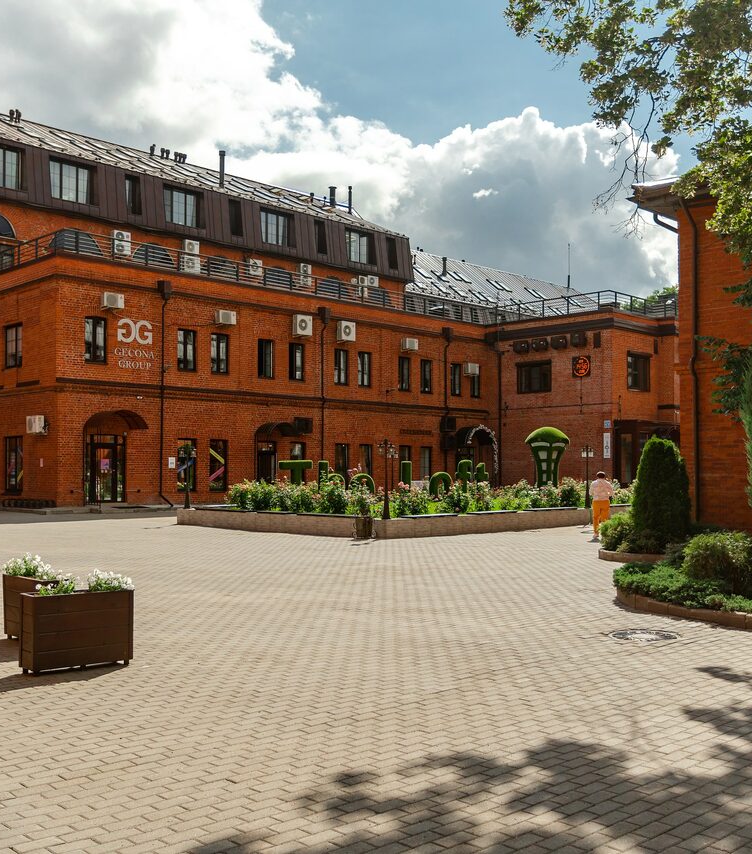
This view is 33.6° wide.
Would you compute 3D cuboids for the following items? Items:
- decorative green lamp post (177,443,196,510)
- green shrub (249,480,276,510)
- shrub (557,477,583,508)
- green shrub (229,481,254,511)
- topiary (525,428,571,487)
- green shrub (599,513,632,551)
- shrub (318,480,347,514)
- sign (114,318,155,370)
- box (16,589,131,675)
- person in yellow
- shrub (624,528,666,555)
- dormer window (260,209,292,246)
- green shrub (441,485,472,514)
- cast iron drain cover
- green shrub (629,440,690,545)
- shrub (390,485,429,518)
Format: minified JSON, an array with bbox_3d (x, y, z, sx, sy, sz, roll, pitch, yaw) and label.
[{"bbox_3d":[-5.471,1.431,35.972,0.580,1.950,0.550,0,-2,0],"label":"decorative green lamp post"},{"bbox_3d":[-3.146,1.927,34.500,0.850,0.900,0.850,0,-2,0],"label":"green shrub"},{"bbox_3d":[5.784,1.988,37.200,0.780,0.970,0.780,0,-2,0],"label":"shrub"},{"bbox_3d":[-3.836,1.982,35.500,0.750,0.900,0.750,0,-2,0],"label":"green shrub"},{"bbox_3d":[5.510,1.076,39.988,1.430,2.200,1.400,0,-2,0],"label":"topiary"},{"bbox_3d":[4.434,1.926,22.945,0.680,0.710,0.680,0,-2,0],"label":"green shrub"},{"bbox_3d":[-1.100,1.850,32.200,0.780,0.920,0.780,0,-2,0],"label":"shrub"},{"bbox_3d":[-8.516,-2.903,43.800,0.080,1.780,1.850,-2,-3,39],"label":"sign"},{"bbox_3d":[-2.347,1.602,9.807,0.840,0.600,0.270,2,-3,-40],"label":"box"},{"bbox_3d":[5.526,1.936,30.500,0.550,1.650,0.380,0,-2,6],"label":"person in yellow"},{"bbox_3d":[5.002,2.162,23.100,0.780,0.520,0.720,0,-2,0],"label":"shrub"},{"bbox_3d":[-5.156,-10.339,64.500,0.400,1.680,2.200,-2,-3,39],"label":"dormer window"},{"bbox_3d":[2.089,1.907,32.300,0.820,0.850,0.800,0,-2,0],"label":"green shrub"},{"bbox_3d":[2.555,2.004,11.844,0.700,0.050,0.720,0,-2,0],"label":"cast iron drain cover"},{"bbox_3d":[5.235,1.196,22.900,1.100,2.050,1.100,0,-2,0],"label":"green shrub"},{"bbox_3d":[0.866,1.846,31.253,1.000,0.820,0.950,0,-2,0],"label":"shrub"}]

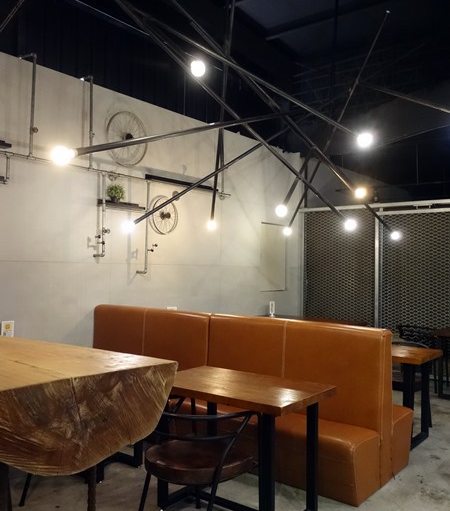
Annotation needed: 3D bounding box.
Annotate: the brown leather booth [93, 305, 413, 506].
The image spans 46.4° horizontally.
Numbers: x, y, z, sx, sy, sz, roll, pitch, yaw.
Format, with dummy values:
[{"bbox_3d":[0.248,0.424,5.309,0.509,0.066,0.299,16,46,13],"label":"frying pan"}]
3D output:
[{"bbox_3d":[-0.087,1.038,4.566,3.064,1.060,0.949,0,-1,38],"label":"brown leather booth"}]

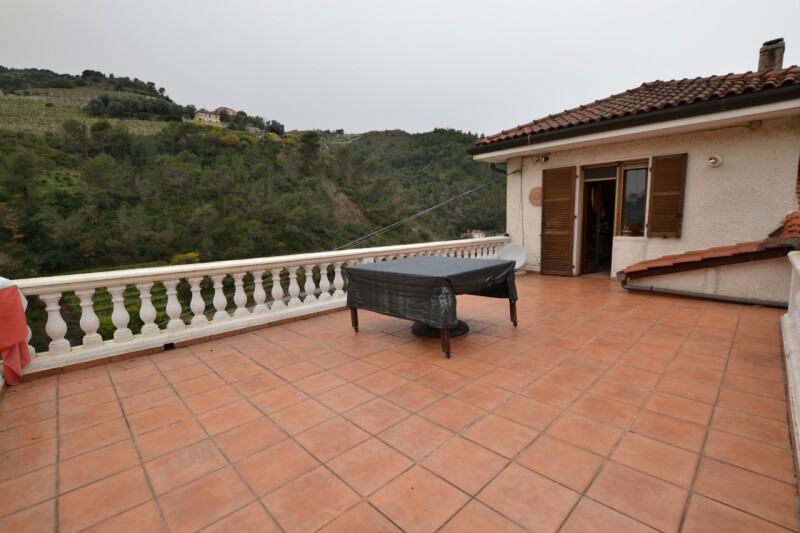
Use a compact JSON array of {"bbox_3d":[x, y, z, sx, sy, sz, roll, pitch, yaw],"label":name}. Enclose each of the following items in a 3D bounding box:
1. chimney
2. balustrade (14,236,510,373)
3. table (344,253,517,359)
[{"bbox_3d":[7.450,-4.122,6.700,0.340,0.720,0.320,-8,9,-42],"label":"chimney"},{"bbox_3d":[-0.414,0.121,5.409,7.832,0.833,0.238,-8,9,-42],"label":"balustrade"},{"bbox_3d":[0.388,0.355,3.862,1.368,0.765,1.350,5,9,44],"label":"table"}]

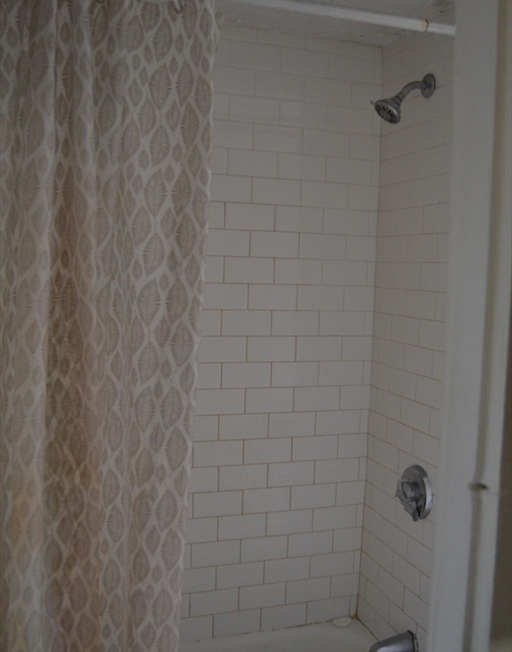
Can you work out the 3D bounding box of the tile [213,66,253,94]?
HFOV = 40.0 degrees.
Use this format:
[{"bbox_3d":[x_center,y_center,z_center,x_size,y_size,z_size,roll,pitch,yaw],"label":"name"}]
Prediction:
[{"bbox_3d":[-0.077,-0.701,2.003,0.153,0.076,0.009,0,5,-18],"label":"tile"}]

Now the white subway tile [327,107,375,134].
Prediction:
[{"bbox_3d":[0.283,-0.622,2.133,0.152,0.075,0.010,0,5,-18],"label":"white subway tile"}]

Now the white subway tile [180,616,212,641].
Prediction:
[{"bbox_3d":[-0.201,0.908,2.119,0.152,0.075,0.010,0,5,-18],"label":"white subway tile"}]

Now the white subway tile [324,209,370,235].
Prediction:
[{"bbox_3d":[0.277,-0.318,2.158,0.153,0.076,0.009,0,5,-18],"label":"white subway tile"}]

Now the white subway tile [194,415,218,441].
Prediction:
[{"bbox_3d":[-0.182,0.301,2.068,0.152,0.076,0.008,0,5,-18],"label":"white subway tile"}]

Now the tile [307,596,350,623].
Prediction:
[{"bbox_3d":[0.234,0.915,2.272,0.152,0.075,0.009,0,5,-18],"label":"tile"}]

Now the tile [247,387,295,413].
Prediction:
[{"bbox_3d":[0.040,0.223,2.122,0.153,0.076,0.009,0,5,-19],"label":"tile"}]

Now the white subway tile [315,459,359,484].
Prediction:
[{"bbox_3d":[0.256,0.460,2.234,0.154,0.076,0.008,0,5,-19],"label":"white subway tile"}]

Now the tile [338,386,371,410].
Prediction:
[{"bbox_3d":[0.313,0.227,2.231,0.104,0.076,0.008,0,5,-19],"label":"tile"}]

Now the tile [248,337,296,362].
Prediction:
[{"bbox_3d":[0.047,0.070,2.122,0.152,0.076,0.008,0,5,-18],"label":"tile"}]

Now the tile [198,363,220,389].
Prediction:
[{"bbox_3d":[-0.176,0.148,2.068,0.152,0.076,0.009,0,5,-18],"label":"tile"}]

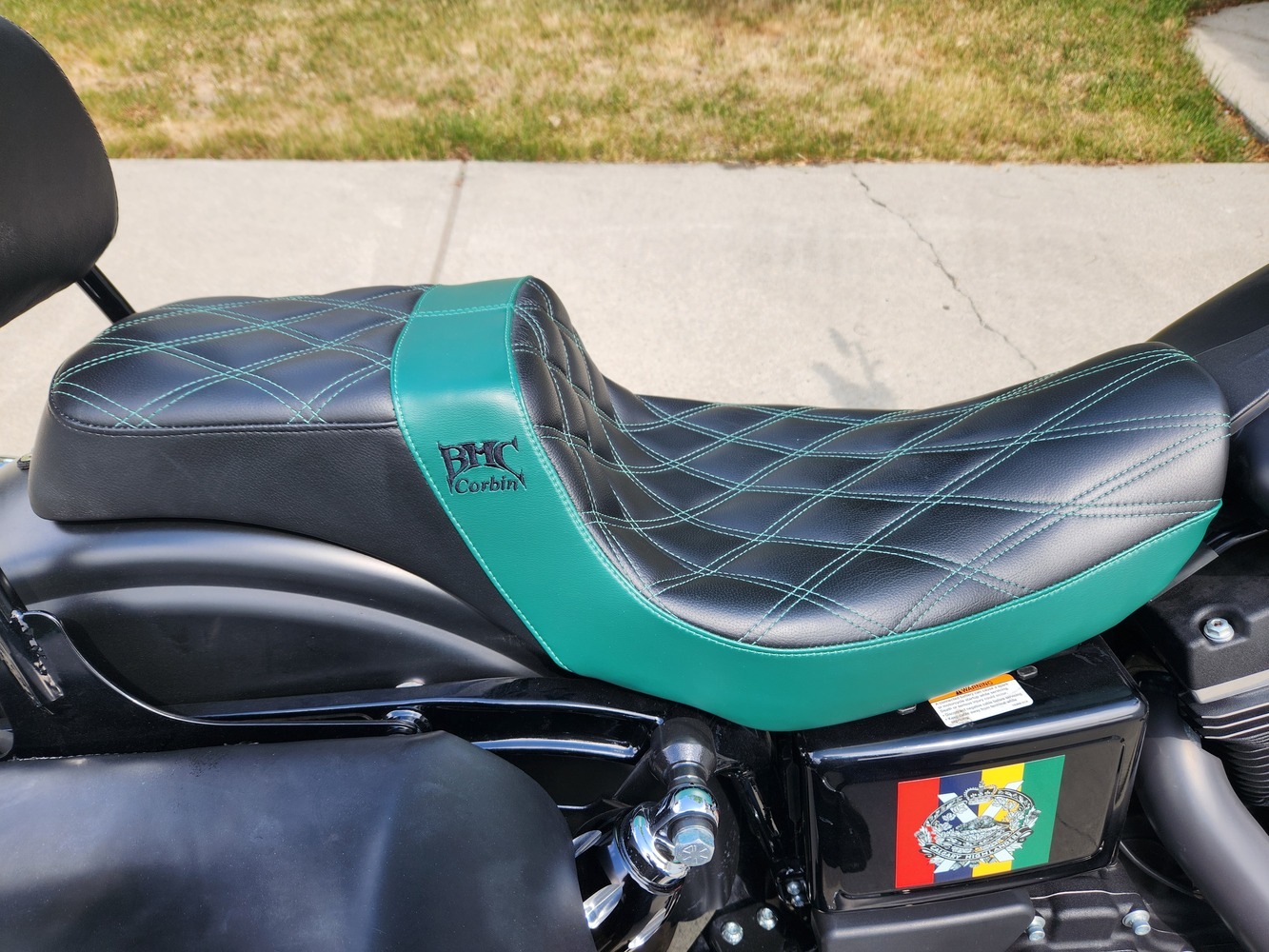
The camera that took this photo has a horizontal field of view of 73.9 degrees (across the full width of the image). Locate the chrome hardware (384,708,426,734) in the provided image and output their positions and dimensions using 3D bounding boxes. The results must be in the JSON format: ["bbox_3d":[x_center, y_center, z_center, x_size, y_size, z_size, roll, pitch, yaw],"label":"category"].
[{"bbox_3d":[-0.126,0.136,0.466,0.021,0.018,0.015,-6,28,-3],"label":"chrome hardware"}]

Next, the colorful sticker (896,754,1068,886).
[{"bbox_3d":[0.214,0.217,0.526,0.101,0.097,0.002,-9,28,-1],"label":"colorful sticker"}]

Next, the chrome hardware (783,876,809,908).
[{"bbox_3d":[0.119,0.305,0.619,0.017,0.020,0.013,-6,28,-3],"label":"chrome hardware"}]

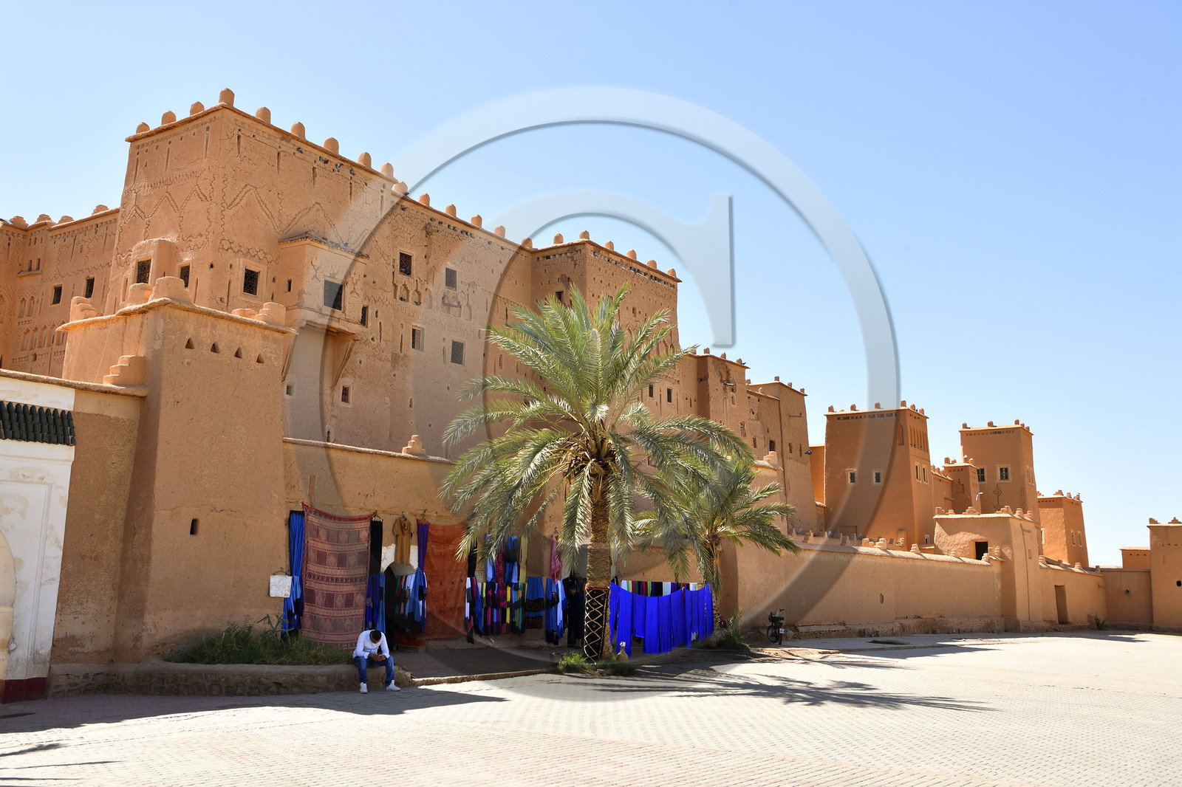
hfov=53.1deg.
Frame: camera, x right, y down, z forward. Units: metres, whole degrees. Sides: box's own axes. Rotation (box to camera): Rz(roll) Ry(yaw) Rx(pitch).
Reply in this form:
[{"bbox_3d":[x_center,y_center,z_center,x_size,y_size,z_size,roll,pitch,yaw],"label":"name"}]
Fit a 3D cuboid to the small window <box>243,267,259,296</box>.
[{"bbox_3d":[-10.783,-3.538,37.500,0.120,0.790,0.600,-5,-11,30],"label":"small window"}]

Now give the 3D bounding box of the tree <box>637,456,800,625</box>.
[{"bbox_3d":[3.608,4.405,33.537,4.671,5.275,4.671,0,-10,0],"label":"tree"}]

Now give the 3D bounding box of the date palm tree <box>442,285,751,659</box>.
[{"bbox_3d":[0.135,1.697,26.493,6.888,8.446,6.888,0,-10,0],"label":"date palm tree"}]

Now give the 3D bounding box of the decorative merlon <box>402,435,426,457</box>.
[{"bbox_3d":[-4.909,1.437,32.694,0.240,0.535,0.763,-6,-12,33],"label":"decorative merlon"}]

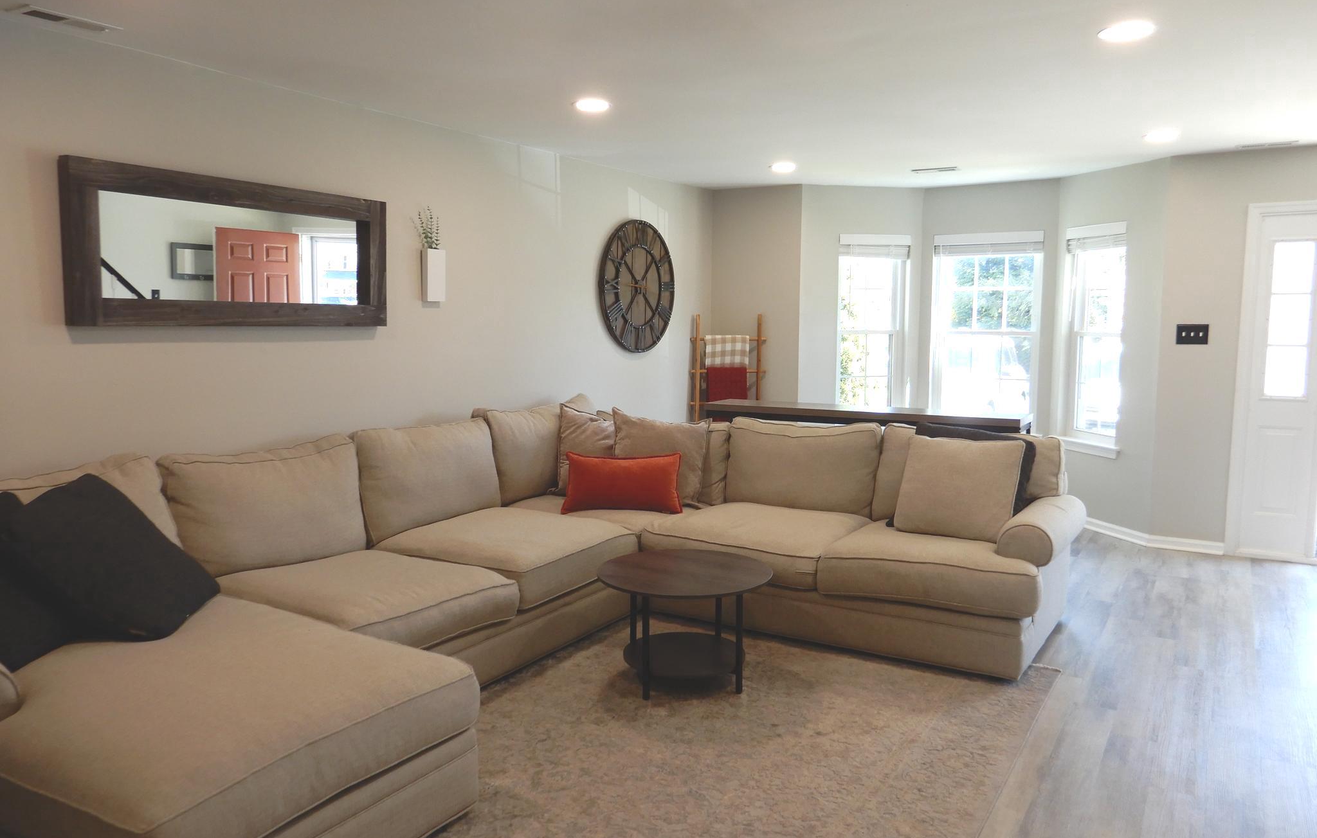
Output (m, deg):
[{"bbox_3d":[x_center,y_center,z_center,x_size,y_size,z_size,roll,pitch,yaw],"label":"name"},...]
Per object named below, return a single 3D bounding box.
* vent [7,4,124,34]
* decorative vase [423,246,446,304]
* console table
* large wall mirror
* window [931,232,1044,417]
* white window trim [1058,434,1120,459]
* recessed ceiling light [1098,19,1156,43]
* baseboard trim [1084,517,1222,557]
[{"bbox_3d":[-2.039,-1.364,3.138,0.145,0.015,0.300,4,7,32],"label":"vent"},{"bbox_3d":[-1.176,-0.748,4.775,0.050,0.265,0.120,4,7,32],"label":"decorative vase"},{"bbox_3d":[1.163,0.399,5.356,1.850,0.925,0.360,4,7,30],"label":"console table"},{"bbox_3d":[-1.735,-0.695,3.875,0.065,0.600,1.430,4,7,32],"label":"large wall mirror"},{"bbox_3d":[2.428,-0.637,6.802,0.770,1.450,0.110,4,7,30],"label":"window"},{"bbox_3d":[2.963,0.198,6.348,0.070,0.085,0.640,-1,6,-15],"label":"white window trim"},{"bbox_3d":[1.633,-1.352,3.185,0.185,0.025,0.185,4,7,32],"label":"recessed ceiling light"},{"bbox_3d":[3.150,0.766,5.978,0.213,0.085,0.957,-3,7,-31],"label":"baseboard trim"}]

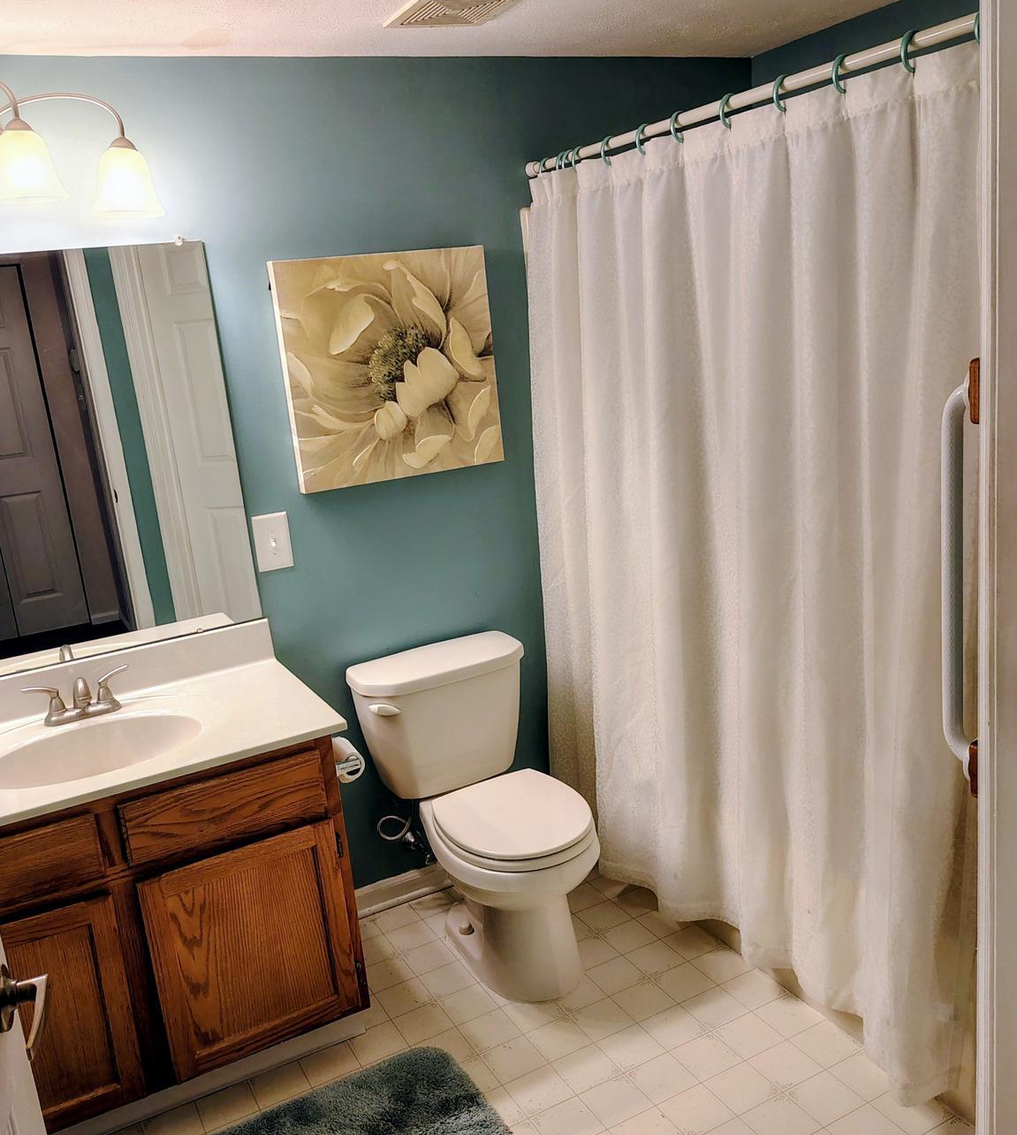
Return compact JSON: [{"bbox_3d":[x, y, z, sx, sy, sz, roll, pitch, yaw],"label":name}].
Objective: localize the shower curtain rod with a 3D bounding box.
[{"bbox_3d":[0.414,-0.938,1.928,0.035,0.035,1.500,-12,17,-26],"label":"shower curtain rod"}]

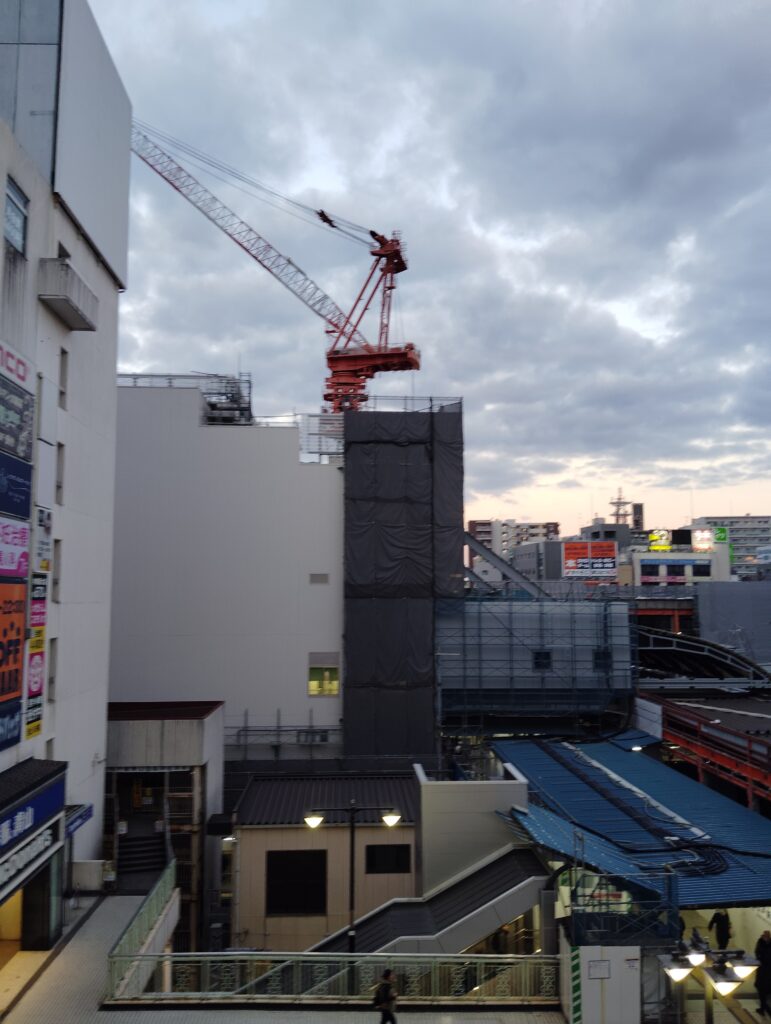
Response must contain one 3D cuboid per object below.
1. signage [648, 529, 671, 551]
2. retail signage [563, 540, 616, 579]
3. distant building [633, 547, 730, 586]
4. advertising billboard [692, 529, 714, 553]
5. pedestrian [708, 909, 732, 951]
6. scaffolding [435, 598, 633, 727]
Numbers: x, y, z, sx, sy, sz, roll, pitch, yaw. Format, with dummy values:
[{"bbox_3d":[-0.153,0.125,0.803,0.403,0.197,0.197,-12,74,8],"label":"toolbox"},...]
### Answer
[{"bbox_3d":[57.068,5.917,172.304,4.530,4.570,0.600,-1,-6,8],"label":"signage"},{"bbox_3d":[38.271,8.910,154.906,10.300,6.790,0.600,-1,-6,8],"label":"retail signage"},{"bbox_3d":[62.102,19.897,177.844,19.000,21.860,14.000,-1,-6,8],"label":"distant building"},{"bbox_3d":[65.997,6.020,172.296,4.290,4.780,0.600,-1,-6,8],"label":"advertising billboard"},{"bbox_3d":[7.560,9.705,18.611,0.520,1.680,0.360,-1,-6,10],"label":"pedestrian"},{"bbox_3d":[8.438,8.729,48.817,11.140,7.160,3.500,0,-6,0],"label":"scaffolding"}]

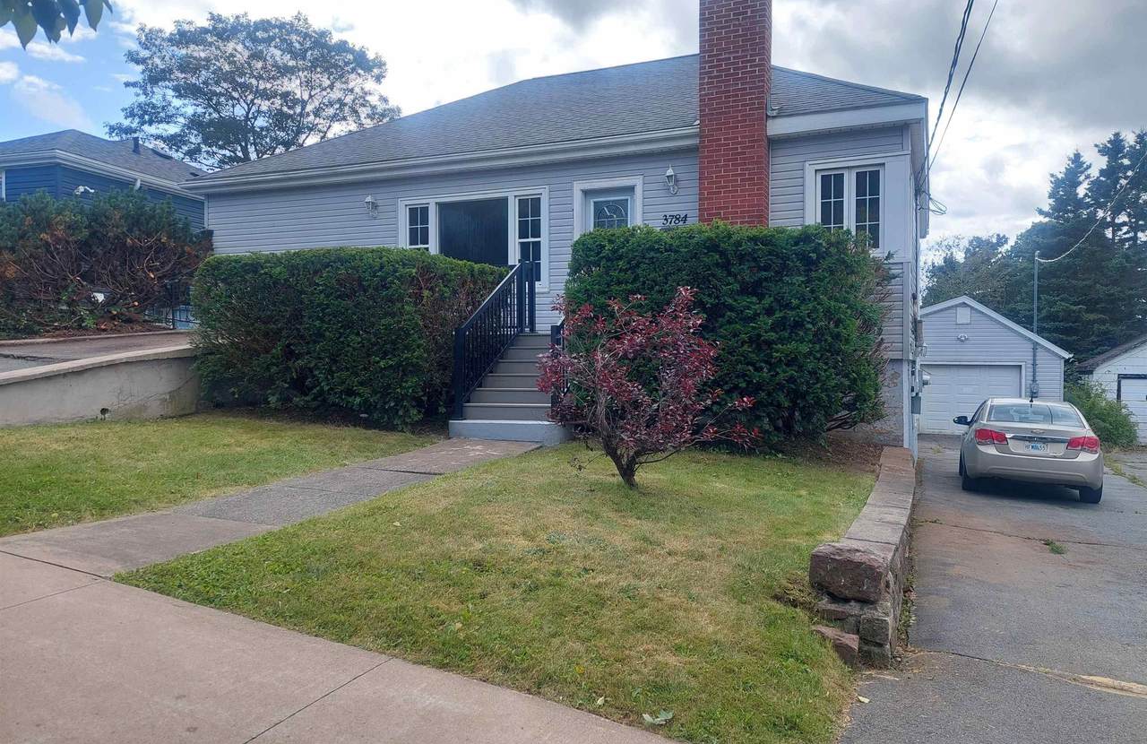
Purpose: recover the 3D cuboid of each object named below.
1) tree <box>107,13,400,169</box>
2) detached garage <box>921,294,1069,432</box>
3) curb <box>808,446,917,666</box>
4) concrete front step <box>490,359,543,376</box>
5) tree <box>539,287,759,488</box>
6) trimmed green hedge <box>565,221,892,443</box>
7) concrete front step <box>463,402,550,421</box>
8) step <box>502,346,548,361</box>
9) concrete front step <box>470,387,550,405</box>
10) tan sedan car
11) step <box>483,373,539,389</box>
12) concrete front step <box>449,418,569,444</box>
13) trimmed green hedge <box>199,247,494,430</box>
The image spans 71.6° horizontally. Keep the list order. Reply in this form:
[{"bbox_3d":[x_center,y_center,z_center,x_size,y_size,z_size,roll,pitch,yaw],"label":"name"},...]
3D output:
[{"bbox_3d":[-12.500,-6.900,31.000,11.300,14.200,10.800,0,0,0],"label":"tree"},{"bbox_3d":[12.541,-0.273,26.102,5.380,4.060,6.600,0,1,22],"label":"detached garage"},{"bbox_3d":[2.733,1.245,7.058,0.390,0.620,6.100,0,1,24],"label":"curb"},{"bbox_3d":[-0.461,-0.058,10.560,1.150,0.180,0.270,0,0,23],"label":"concrete front step"},{"bbox_3d":[0.670,0.130,7.100,1.900,1.800,1.750,0,0,0],"label":"tree"},{"bbox_3d":[1.767,-0.358,9.177,3.280,2.290,1.850,0,1,22],"label":"trimmed green hedge"},{"bbox_3d":[-0.674,0.482,9.615,1.330,0.178,0.290,0,1,22],"label":"concrete front step"},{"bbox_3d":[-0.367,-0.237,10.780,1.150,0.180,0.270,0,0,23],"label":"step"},{"bbox_3d":[-0.577,0.303,9.854,1.330,0.179,0.290,0,1,22],"label":"concrete front step"},{"bbox_3d":[7.420,1.160,13.200,1.830,1.470,4.600,2,-1,24],"label":"tan sedan car"},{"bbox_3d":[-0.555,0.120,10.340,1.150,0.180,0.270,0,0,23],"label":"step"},{"bbox_3d":[-0.714,0.683,9.278,1.410,0.225,0.470,0,1,22],"label":"concrete front step"},{"bbox_3d":[-3.156,-0.437,11.246,3.620,2.230,2.300,0,1,22],"label":"trimmed green hedge"}]

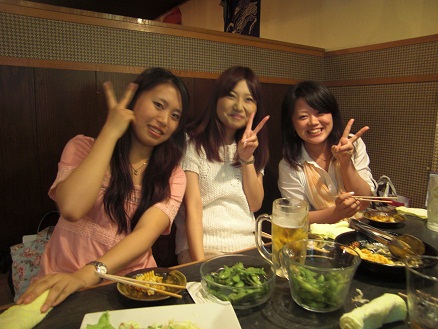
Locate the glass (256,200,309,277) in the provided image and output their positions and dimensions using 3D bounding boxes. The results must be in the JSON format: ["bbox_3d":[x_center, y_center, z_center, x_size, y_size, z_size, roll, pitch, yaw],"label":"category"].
[{"bbox_3d":[0.146,0.172,0.832,0.127,0.163,0.085,0,9,-9],"label":"glass"}]

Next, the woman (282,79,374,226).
[{"bbox_3d":[0.369,0.292,1.204,0.460,1.157,0.670,0,9,-5],"label":"woman"}]

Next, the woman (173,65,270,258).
[{"bbox_3d":[0.093,0.281,1.132,0.440,1.192,0.680,-1,9,-14],"label":"woman"}]

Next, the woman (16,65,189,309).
[{"bbox_3d":[-0.209,0.327,0.901,0.500,1.161,0.670,-3,10,-24],"label":"woman"}]

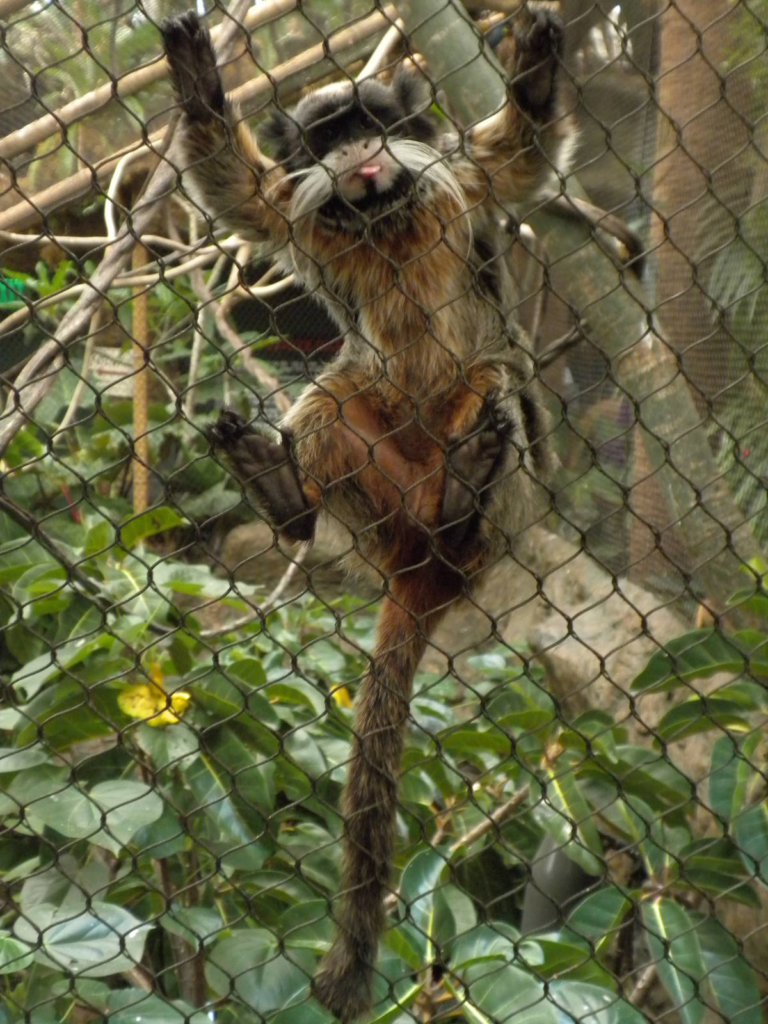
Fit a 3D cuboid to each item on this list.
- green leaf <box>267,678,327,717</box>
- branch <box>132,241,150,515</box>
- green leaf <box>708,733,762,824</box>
[{"bbox_3d":[-0.085,0.181,1.500,0.064,0.034,0.036,24,12,5],"label":"green leaf"},{"bbox_3d":[-0.348,-0.195,2.200,0.024,0.410,0.024,0,7,-8],"label":"branch"},{"bbox_3d":[0.317,0.241,1.400,0.040,0.085,0.026,14,7,11],"label":"green leaf"}]

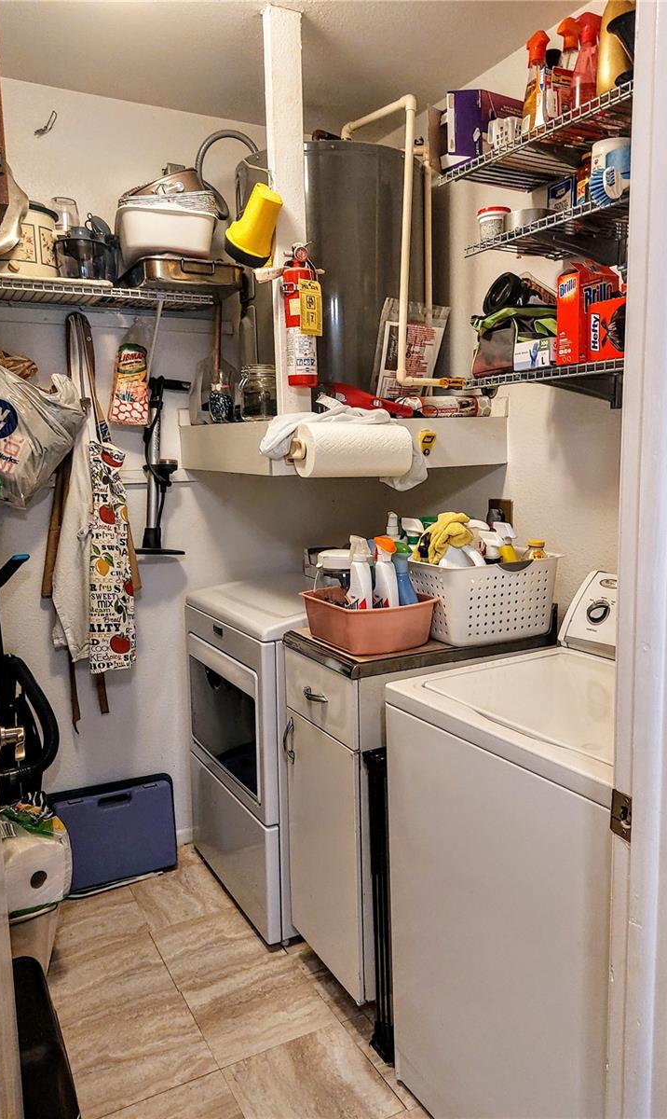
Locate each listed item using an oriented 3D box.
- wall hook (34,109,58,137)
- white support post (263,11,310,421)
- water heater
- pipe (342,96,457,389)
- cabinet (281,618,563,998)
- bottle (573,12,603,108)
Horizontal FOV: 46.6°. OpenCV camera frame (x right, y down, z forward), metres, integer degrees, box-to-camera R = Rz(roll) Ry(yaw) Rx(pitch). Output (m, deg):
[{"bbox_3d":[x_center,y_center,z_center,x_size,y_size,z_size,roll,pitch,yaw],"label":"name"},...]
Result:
[{"bbox_3d":[-0.846,-1.288,2.288,0.055,0.060,0.065,-5,9,-28],"label":"wall hook"},{"bbox_3d":[-0.118,-0.867,2.028,0.088,1.030,0.045,-6,9,-29],"label":"white support post"},{"bbox_3d":[-0.003,-0.800,2.446,0.575,0.760,0.575,-1,8,0],"label":"water heater"},{"bbox_3d":[0.186,-0.886,2.229,0.255,0.760,0.220,-5,9,-28],"label":"pipe"},{"bbox_3d":[0.224,0.622,2.033,0.600,0.890,0.375,-5,9,-28],"label":"cabinet"},{"bbox_3d":[0.564,-1.093,1.730,0.090,0.245,0.065,2,8,25],"label":"bottle"}]

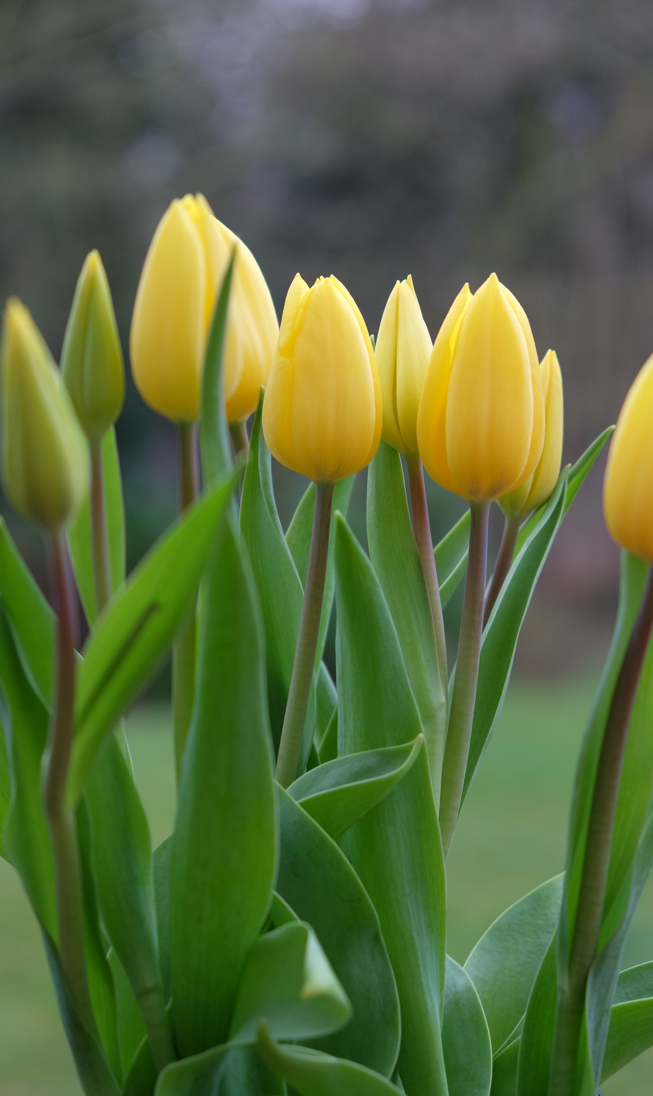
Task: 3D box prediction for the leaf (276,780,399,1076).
[{"bbox_3d":[0.002,0.104,0.690,0.035,0.080,0.025,-5,1,0],"label":"leaf"}]

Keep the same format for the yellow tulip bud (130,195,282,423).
[{"bbox_3d":[-0.033,-0.065,0.690,0.039,0.063,0.043,0,1,0],"label":"yellow tulip bud"}]

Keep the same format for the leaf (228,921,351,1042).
[{"bbox_3d":[-0.010,0.123,0.720,0.035,0.035,0.028,0,2,0],"label":"leaf"}]

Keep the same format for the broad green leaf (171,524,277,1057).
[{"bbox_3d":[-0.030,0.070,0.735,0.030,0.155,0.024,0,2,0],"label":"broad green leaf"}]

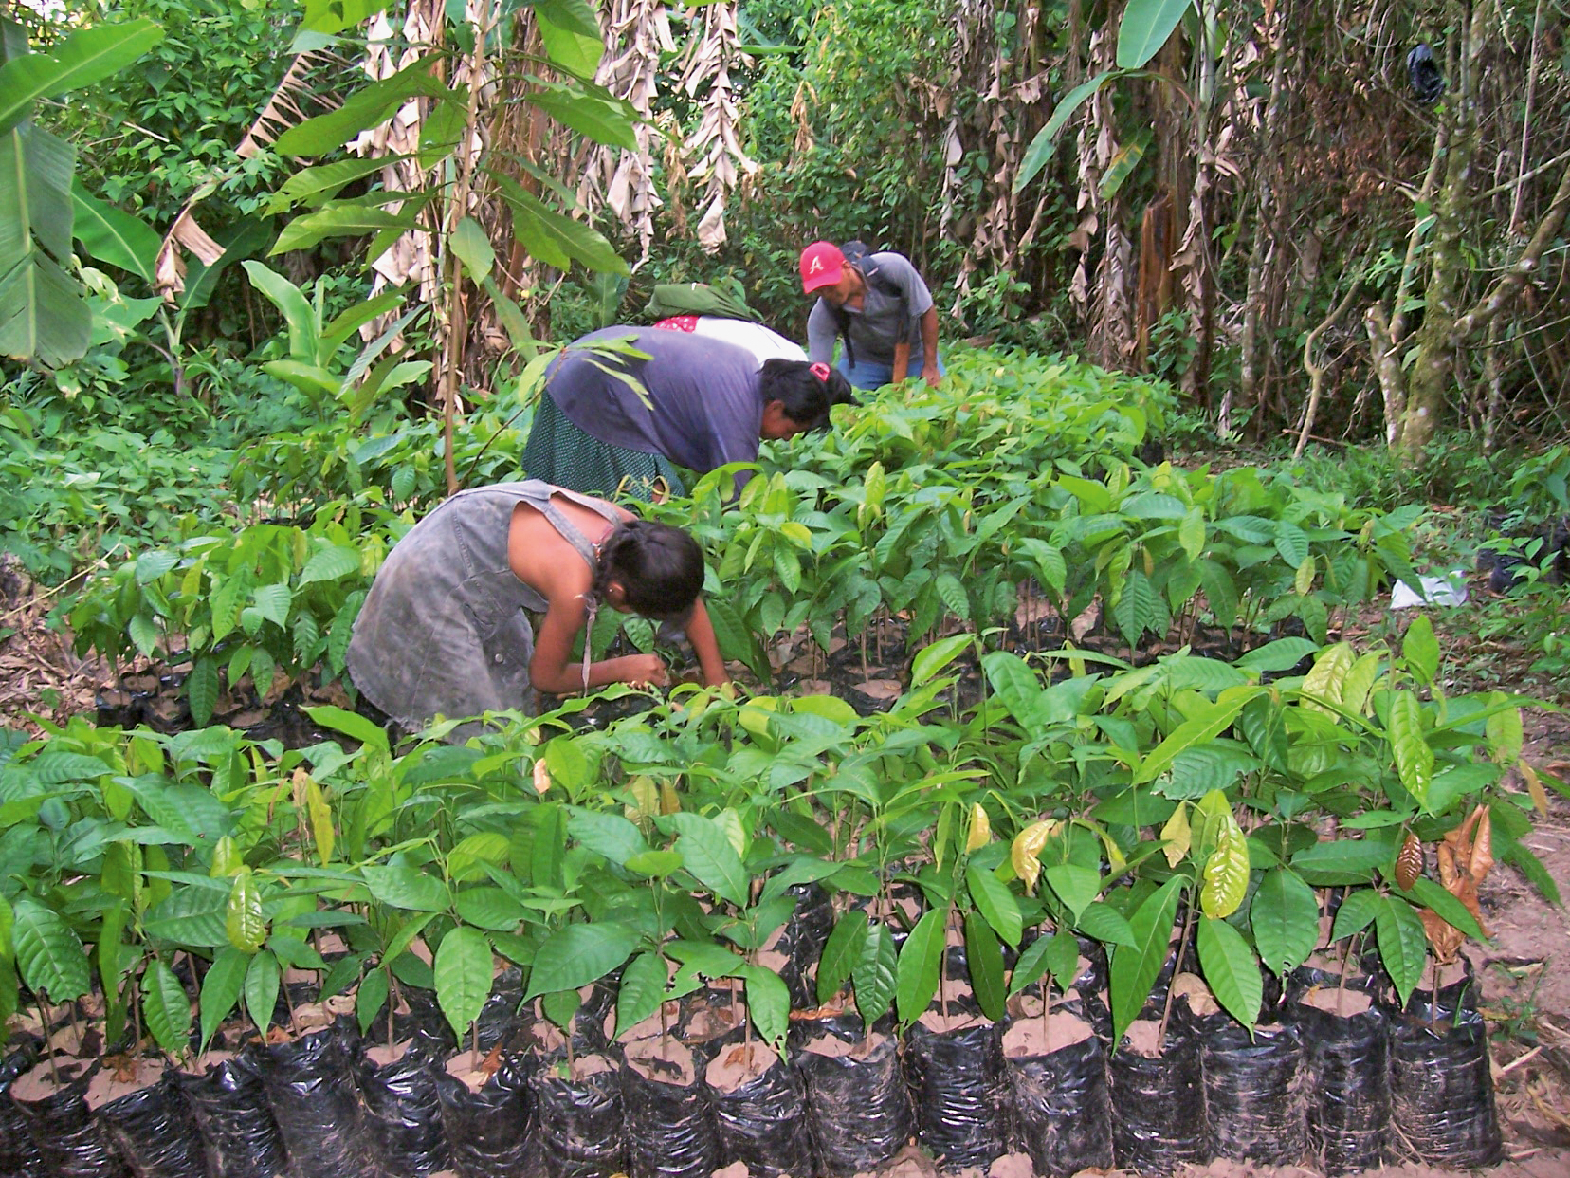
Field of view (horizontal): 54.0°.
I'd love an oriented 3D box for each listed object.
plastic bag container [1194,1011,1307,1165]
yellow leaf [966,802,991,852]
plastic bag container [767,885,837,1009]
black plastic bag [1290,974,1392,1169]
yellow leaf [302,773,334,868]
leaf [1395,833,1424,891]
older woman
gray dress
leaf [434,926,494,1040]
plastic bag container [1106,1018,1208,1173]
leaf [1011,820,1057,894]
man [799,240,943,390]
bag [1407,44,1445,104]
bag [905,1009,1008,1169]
[{"bbox_3d":[0.552,0.587,1.830,0.116,0.150,0.116,0,12,0],"label":"plastic bag container"},{"bbox_3d":[0.221,0.272,1.760,0.030,0.056,0.020,0,12,0],"label":"yellow leaf"},{"bbox_3d":[0.024,0.470,1.980,0.090,0.155,0.090,0,12,0],"label":"plastic bag container"},{"bbox_3d":[0.622,0.545,1.720,0.100,0.175,0.100,0,12,0],"label":"black plastic bag"},{"bbox_3d":[-0.666,0.328,2.200,0.042,0.130,0.025,-12,11,2],"label":"yellow leaf"},{"bbox_3d":[0.692,0.302,1.710,0.031,0.064,0.015,8,11,4],"label":"leaf"},{"bbox_3d":[-0.280,-0.316,4.430,0.950,0.900,0.500,0,12,0],"label":"older woman"},{"bbox_3d":[-0.573,0.041,2.920,0.460,0.430,0.340,-2,12,-12],"label":"gray dress"},{"bbox_3d":[-0.364,0.448,1.750,0.067,0.130,0.045,0,12,0],"label":"leaf"},{"bbox_3d":[0.436,0.593,1.809,0.110,0.150,0.110,0,12,0],"label":"plastic bag container"},{"bbox_3d":[0.280,0.302,1.740,0.042,0.084,0.025,17,11,-3],"label":"leaf"},{"bbox_3d":[0.325,-0.695,5.573,0.460,1.160,0.500,4,12,18],"label":"man"},{"bbox_3d":[2.743,-2.202,6.600,0.160,0.260,0.140,0,12,0],"label":"bag"},{"bbox_3d":[0.192,0.556,1.720,0.103,0.150,0.103,0,12,0],"label":"bag"}]

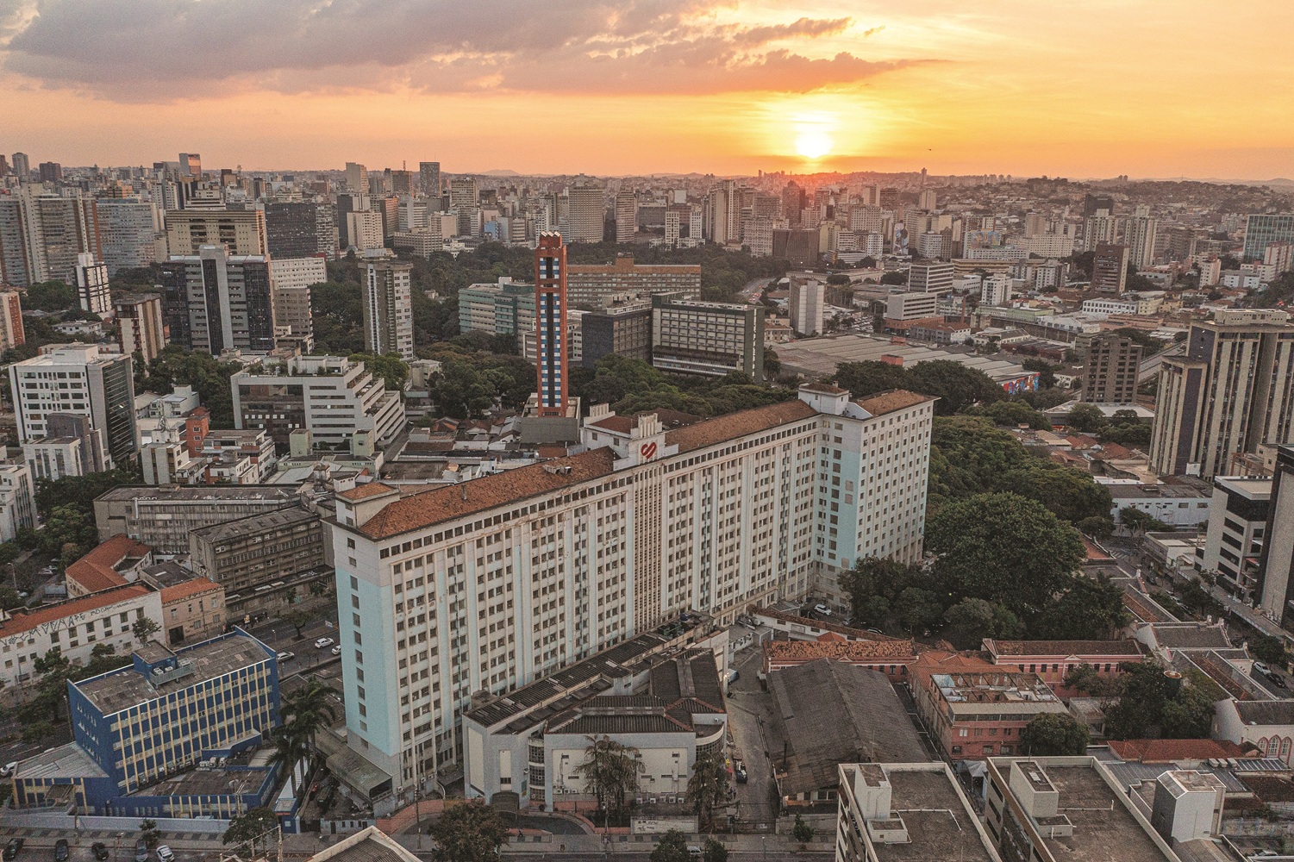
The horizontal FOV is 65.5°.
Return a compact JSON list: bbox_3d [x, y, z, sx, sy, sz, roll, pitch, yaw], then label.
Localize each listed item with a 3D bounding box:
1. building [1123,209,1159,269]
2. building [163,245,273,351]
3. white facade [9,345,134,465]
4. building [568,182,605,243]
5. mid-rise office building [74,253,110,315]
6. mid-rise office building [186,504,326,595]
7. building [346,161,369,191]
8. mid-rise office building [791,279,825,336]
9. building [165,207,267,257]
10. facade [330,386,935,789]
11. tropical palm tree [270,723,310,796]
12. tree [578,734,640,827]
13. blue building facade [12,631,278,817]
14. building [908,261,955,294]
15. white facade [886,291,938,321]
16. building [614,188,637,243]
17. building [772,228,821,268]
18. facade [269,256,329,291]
[{"bbox_3d":[462.829,-179.110,946.581,19.000,59.061,18.000,-9,17,-34],"label":"building"},{"bbox_3d":[-203.530,-62.570,481.720,49.000,50.250,12.000,0,14,-2],"label":"building"},{"bbox_3d":[-188.489,-8.986,332.132,30.000,35.270,21.000,-1,14,-4],"label":"white facade"},{"bbox_3d":[-81.695,-291.370,1363.947,47.000,88.650,20.000,0,14,-2],"label":"building"},{"bbox_3d":[-346.890,-91.800,628.460,8.000,37.060,20.500,0,14,-1],"label":"mid-rise office building"},{"bbox_3d":[-101.380,32.710,263.150,12.900,18.030,29.000,14,19,43],"label":"mid-rise office building"},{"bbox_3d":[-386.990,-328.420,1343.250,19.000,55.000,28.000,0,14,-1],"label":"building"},{"bbox_3d":[110.750,-85.036,697.559,18.000,38.950,20.000,-1,14,-6],"label":"mid-rise office building"},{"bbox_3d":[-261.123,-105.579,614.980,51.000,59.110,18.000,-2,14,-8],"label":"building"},{"bbox_3d":[11.909,23.423,226.046,27.160,55.520,165.700,13,18,41],"label":"facade"},{"bbox_3d":[-62.073,57.672,175.400,6.200,12.200,6.000,0,14,0],"label":"tropical palm tree"},{"bbox_3d":[-6.180,58.778,167.693,9.500,14.200,8.000,0,14,0],"label":"tree"},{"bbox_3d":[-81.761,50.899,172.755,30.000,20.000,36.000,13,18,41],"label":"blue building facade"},{"bbox_3d":[233.070,-124.060,824.540,16.000,24.090,42.500,14,19,43],"label":"building"},{"bbox_3d":[200.343,-94.958,761.587,40.000,19.000,14.000,-11,17,-38],"label":"white facade"},{"bbox_3d":[-29.525,-293.202,1379.240,24.500,77.156,22.000,3,14,12],"label":"building"},{"bbox_3d":[195.371,-239.152,1328.424,60.000,55.480,25.000,0,14,-2],"label":"building"},{"bbox_3d":[-216.321,-86.717,616.280,16.000,36.860,36.640,13,18,41],"label":"facade"}]

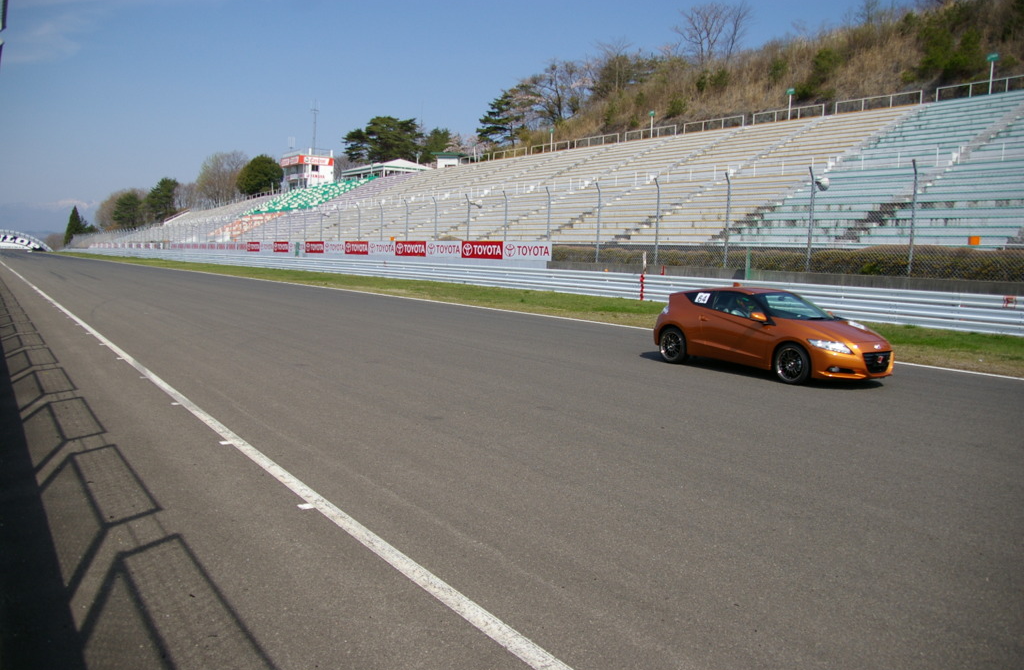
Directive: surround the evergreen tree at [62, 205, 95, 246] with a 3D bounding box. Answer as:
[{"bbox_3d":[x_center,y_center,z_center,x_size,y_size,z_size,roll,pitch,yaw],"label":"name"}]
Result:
[{"bbox_3d":[-138.960,-34.753,246.142,9.300,14.000,8.800,-3,7,-29],"label":"evergreen tree"}]

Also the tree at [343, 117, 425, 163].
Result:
[{"bbox_3d":[-24.115,-33.576,143.191,15.000,14.000,13.000,0,7,-9],"label":"tree"}]

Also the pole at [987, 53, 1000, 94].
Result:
[{"bbox_3d":[27.484,-14.912,44.093,0.250,2.450,0.600,-4,8,-35],"label":"pole"}]

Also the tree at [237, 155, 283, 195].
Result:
[{"bbox_3d":[-58.014,-36.040,176.764,11.200,10.600,10.800,-1,7,-18],"label":"tree"}]

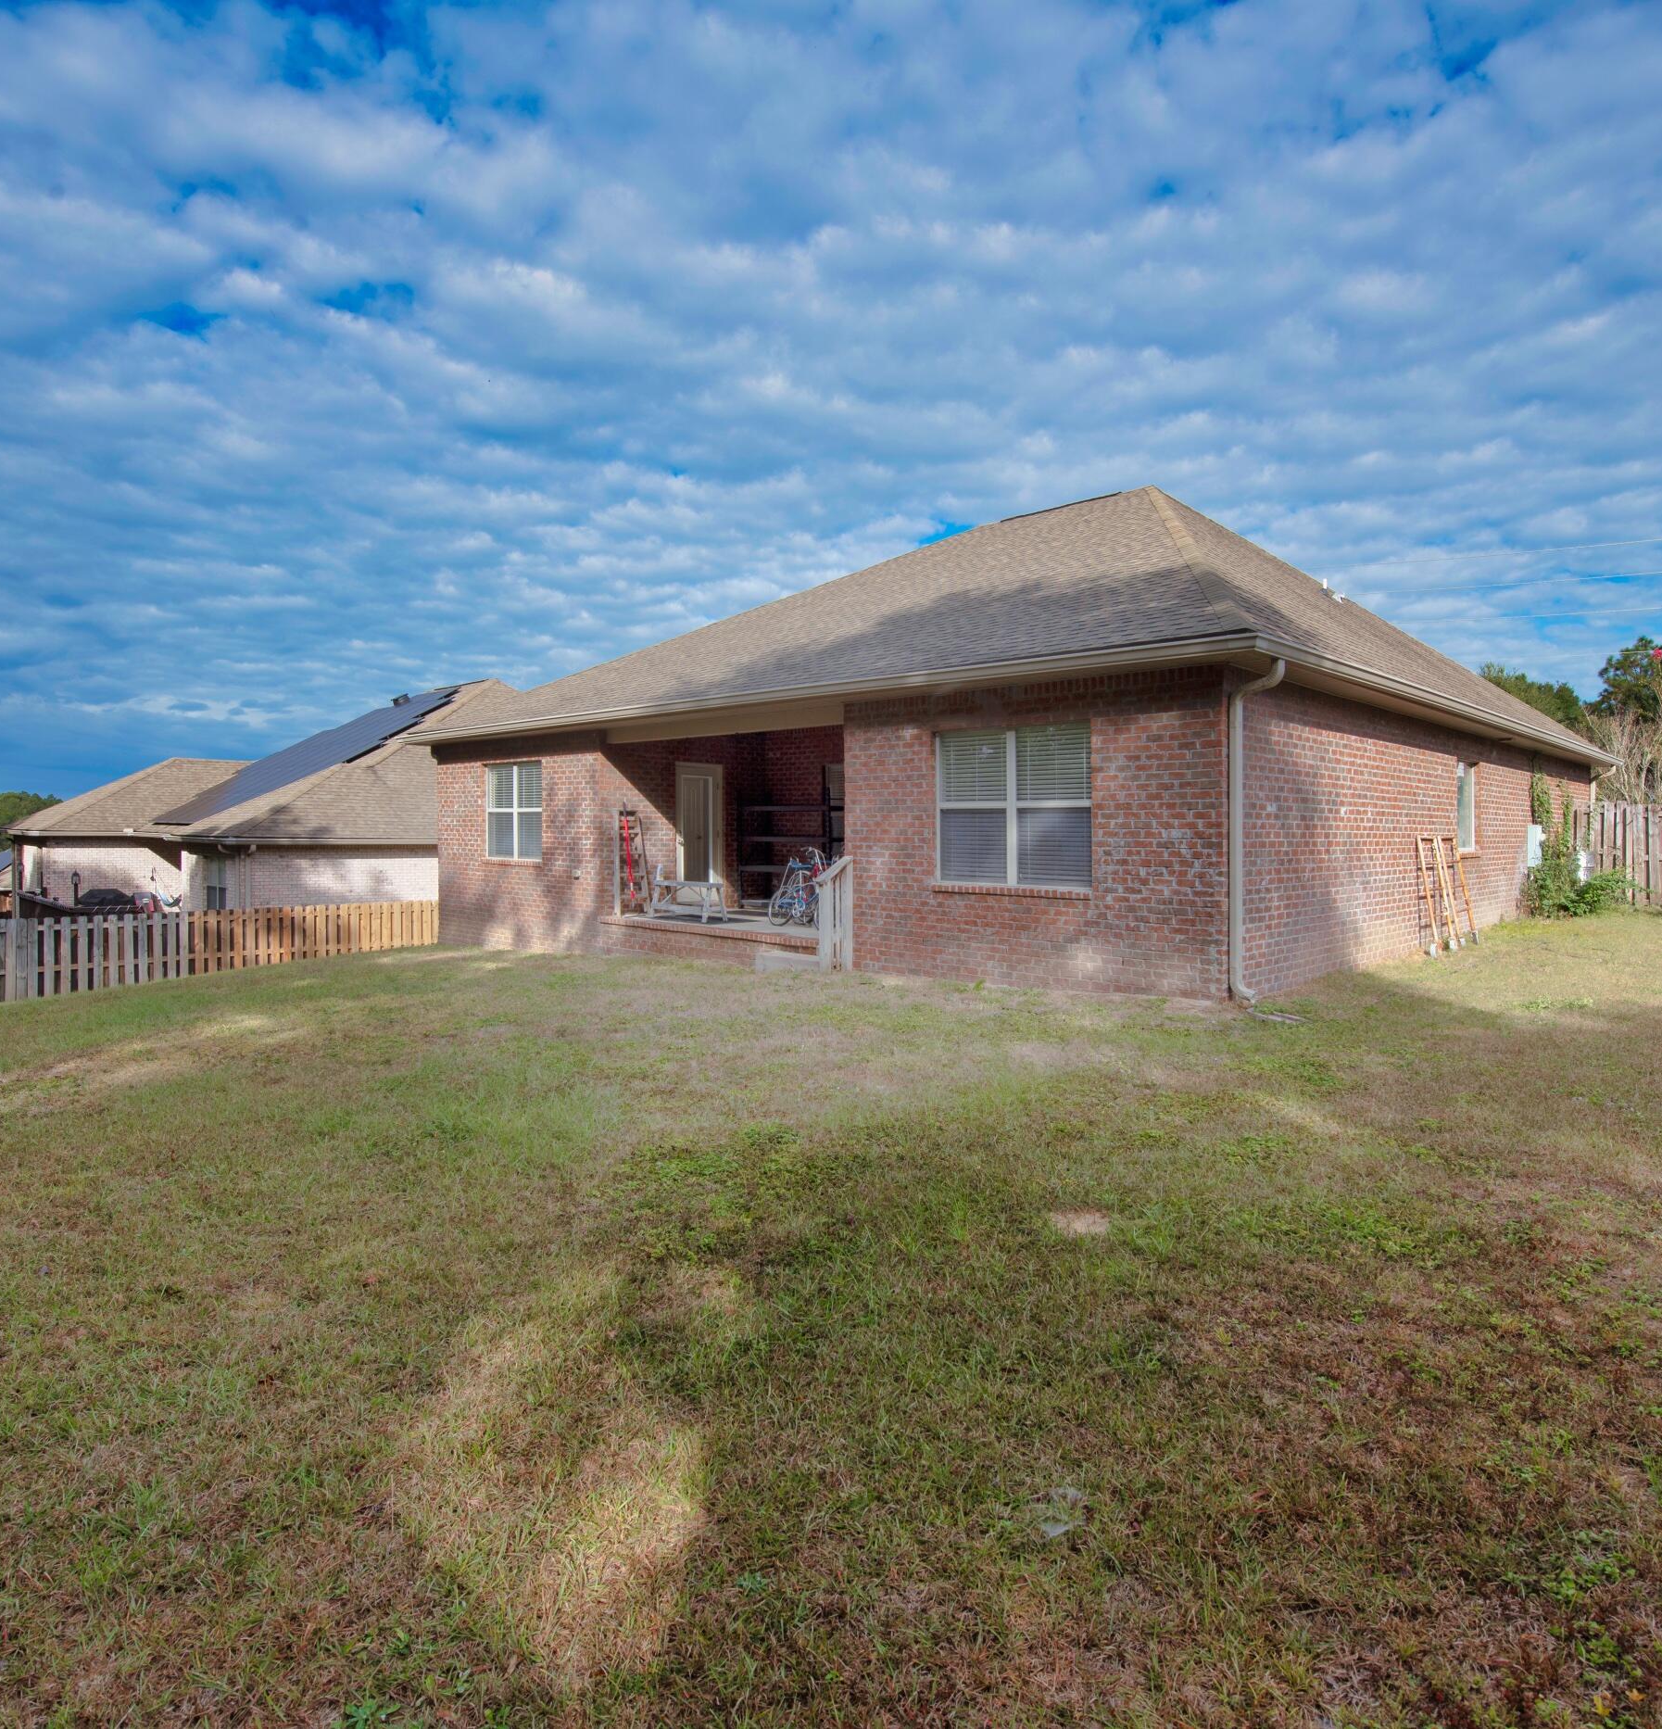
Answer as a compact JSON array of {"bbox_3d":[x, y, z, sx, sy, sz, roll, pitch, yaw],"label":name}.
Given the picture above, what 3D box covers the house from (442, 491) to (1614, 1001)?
[{"bbox_3d":[4.368,-2.728,18.961,14.400,7.750,18.500,2,3,44],"label":"house"}]

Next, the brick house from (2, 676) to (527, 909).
[{"bbox_3d":[-12.920,-1.984,32.945,14.200,7.800,19.500,2,3,44],"label":"brick house"}]

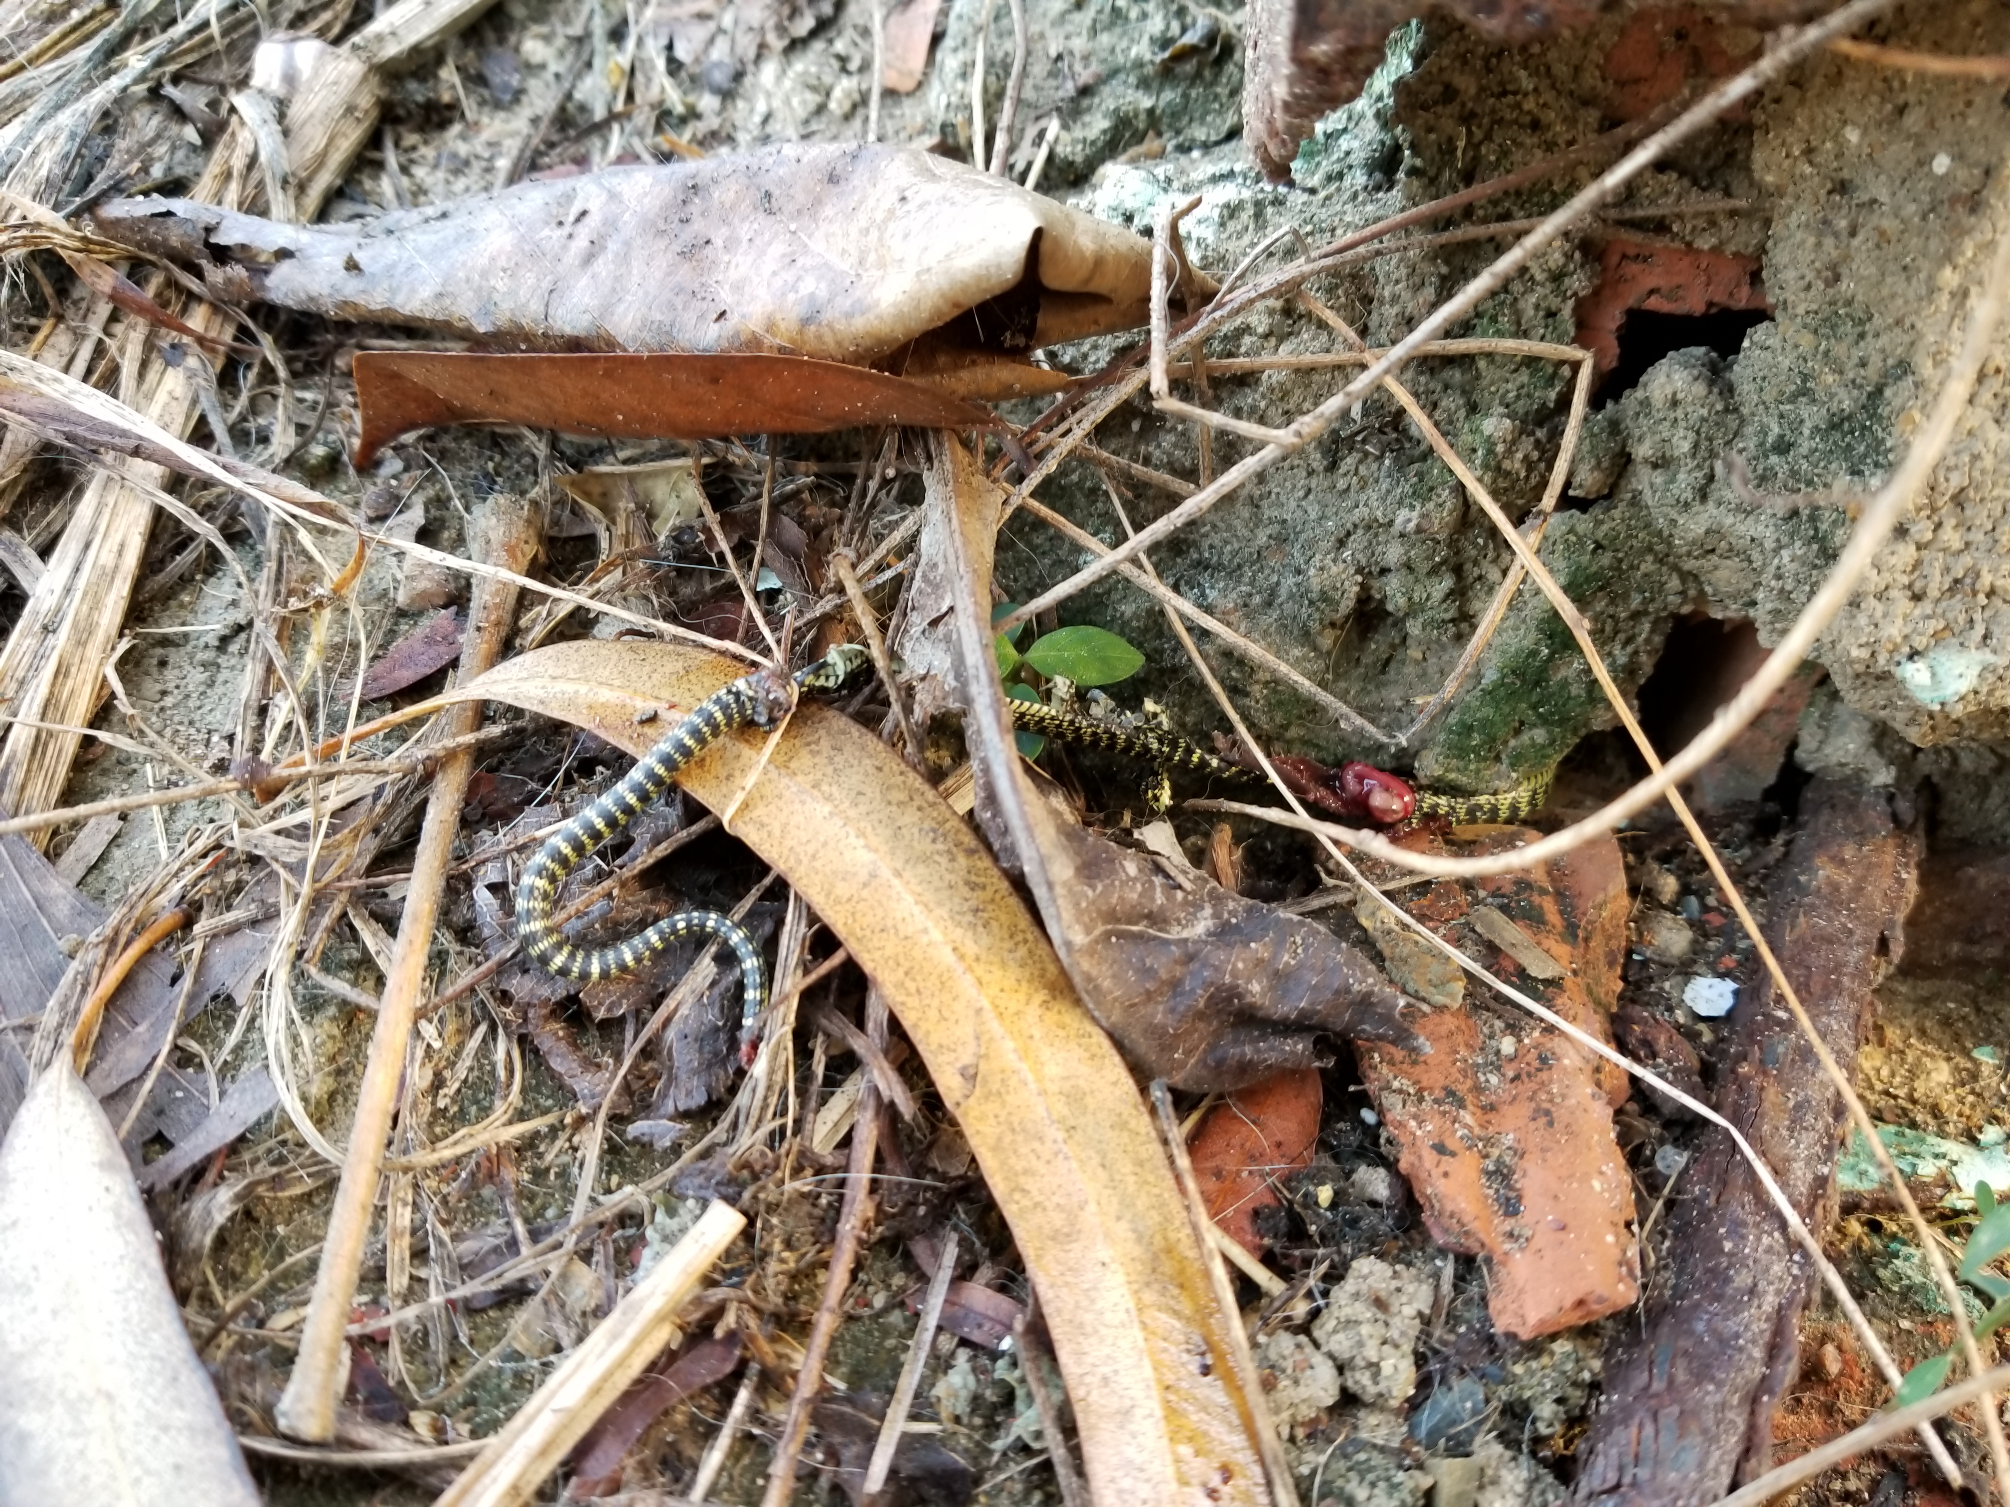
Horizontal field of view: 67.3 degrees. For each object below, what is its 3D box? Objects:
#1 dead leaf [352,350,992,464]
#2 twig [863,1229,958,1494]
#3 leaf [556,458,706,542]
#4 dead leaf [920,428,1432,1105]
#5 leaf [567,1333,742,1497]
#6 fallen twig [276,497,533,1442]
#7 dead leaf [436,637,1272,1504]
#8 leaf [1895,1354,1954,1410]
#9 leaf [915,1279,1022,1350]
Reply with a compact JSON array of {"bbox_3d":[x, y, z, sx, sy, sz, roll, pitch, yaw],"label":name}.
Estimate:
[{"bbox_3d":[-0.070,-0.074,0.330,0.140,0.022,0.015,2,65,-2],"label":"dead leaf"},{"bbox_3d":[-0.016,0.106,0.265,0.003,0.004,0.045,17,65,5],"label":"twig"},{"bbox_3d":[-0.084,-0.058,0.339,0.033,0.008,0.018,6,65,0],"label":"leaf"},{"bbox_3d":[0.015,0.003,0.297,0.057,0.030,0.163,-32,71,-16],"label":"dead leaf"},{"bbox_3d":[-0.060,0.114,0.262,0.009,0.006,0.034,42,70,15],"label":"leaf"},{"bbox_3d":[-0.113,0.030,0.292,0.011,0.011,0.186,3,65,-2],"label":"fallen twig"},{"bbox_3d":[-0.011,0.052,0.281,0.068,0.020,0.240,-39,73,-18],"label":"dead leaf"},{"bbox_3d":[0.155,0.105,0.255,0.011,0.005,0.005,-40,73,-19],"label":"leaf"},{"bbox_3d":[-0.007,0.100,0.271,0.019,0.005,0.008,18,65,5],"label":"leaf"}]

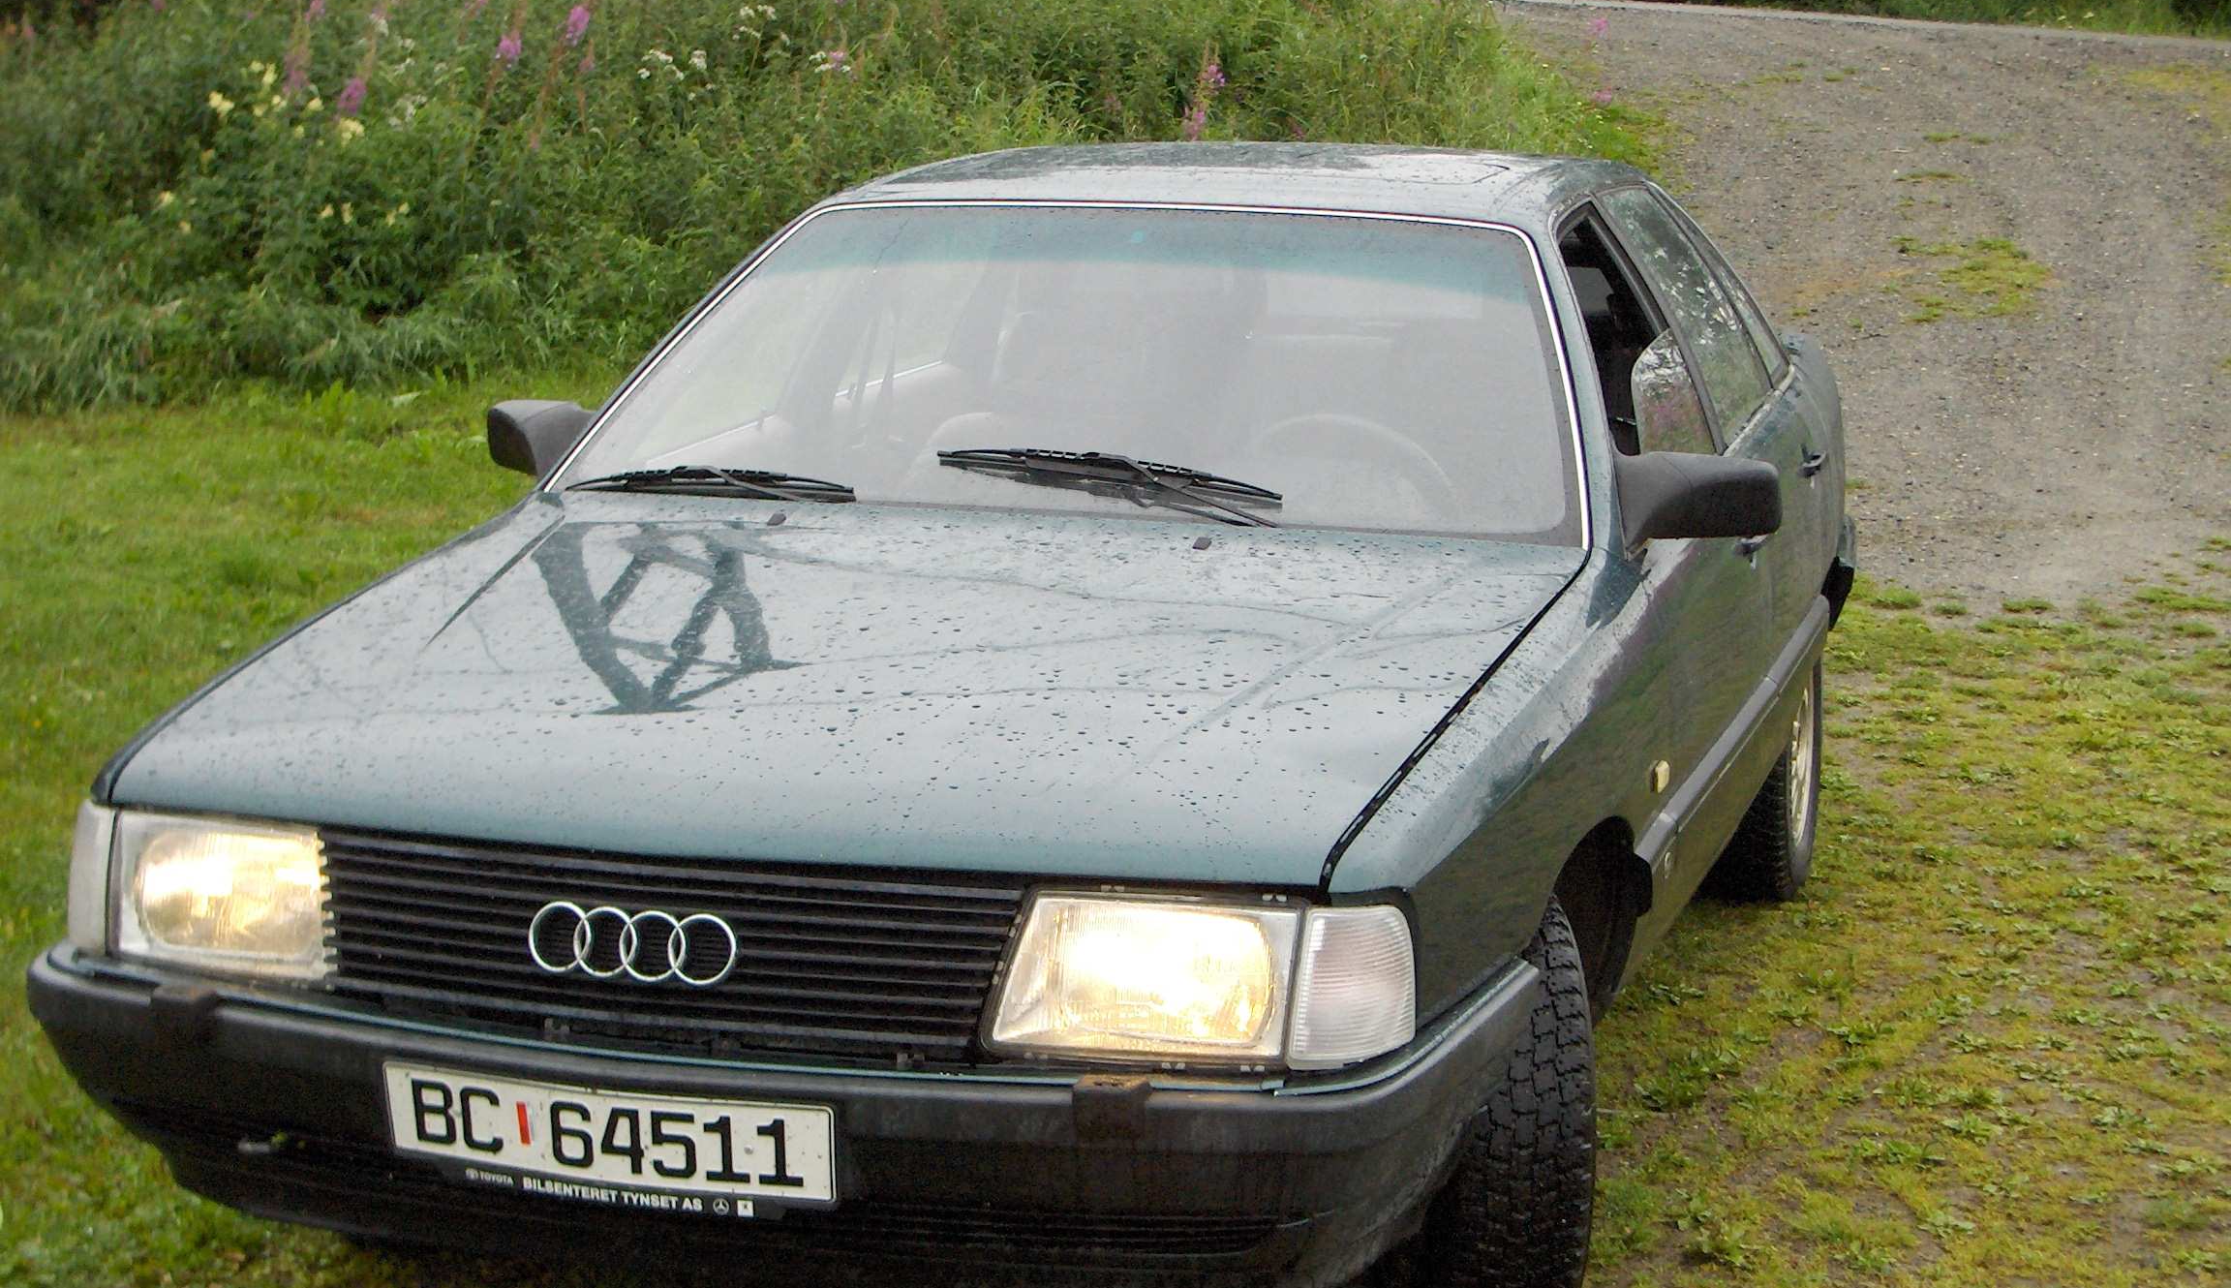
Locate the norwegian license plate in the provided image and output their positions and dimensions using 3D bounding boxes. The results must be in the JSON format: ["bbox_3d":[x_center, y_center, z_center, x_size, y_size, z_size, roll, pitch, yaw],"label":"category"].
[{"bbox_3d":[-0.545,0.530,4.300,0.520,0.130,0.025,4,17,16],"label":"norwegian license plate"}]

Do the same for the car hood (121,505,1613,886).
[{"bbox_3d":[-0.292,0.025,4.957,1.490,0.125,1.390,4,17,16],"label":"car hood"}]

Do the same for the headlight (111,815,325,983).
[{"bbox_3d":[-0.995,0.279,4.550,0.320,0.175,0.150,5,1,23],"label":"headlight"}]

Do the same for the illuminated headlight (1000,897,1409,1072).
[{"bbox_3d":[0.099,0.345,4.242,0.420,0.175,0.200,2,1,9],"label":"illuminated headlight"}]

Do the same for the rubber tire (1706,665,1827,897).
[{"bbox_3d":[1.226,0.176,7.577,0.190,0.615,0.615,4,10,16],"label":"rubber tire"}]

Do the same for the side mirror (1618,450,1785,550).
[{"bbox_3d":[0.816,-0.206,5.579,0.220,0.130,0.145,4,10,16],"label":"side mirror"}]

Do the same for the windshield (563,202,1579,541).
[{"bbox_3d":[-0.018,-0.444,5.799,1.480,0.110,0.700,4,45,16],"label":"windshield"}]

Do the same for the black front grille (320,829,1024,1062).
[{"bbox_3d":[-0.500,0.319,4.322,0.810,0.180,0.100,4,1,16],"label":"black front grille"}]

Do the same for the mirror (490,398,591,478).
[{"bbox_3d":[-0.855,-0.309,6.071,0.215,0.130,0.145,4,10,16],"label":"mirror"}]

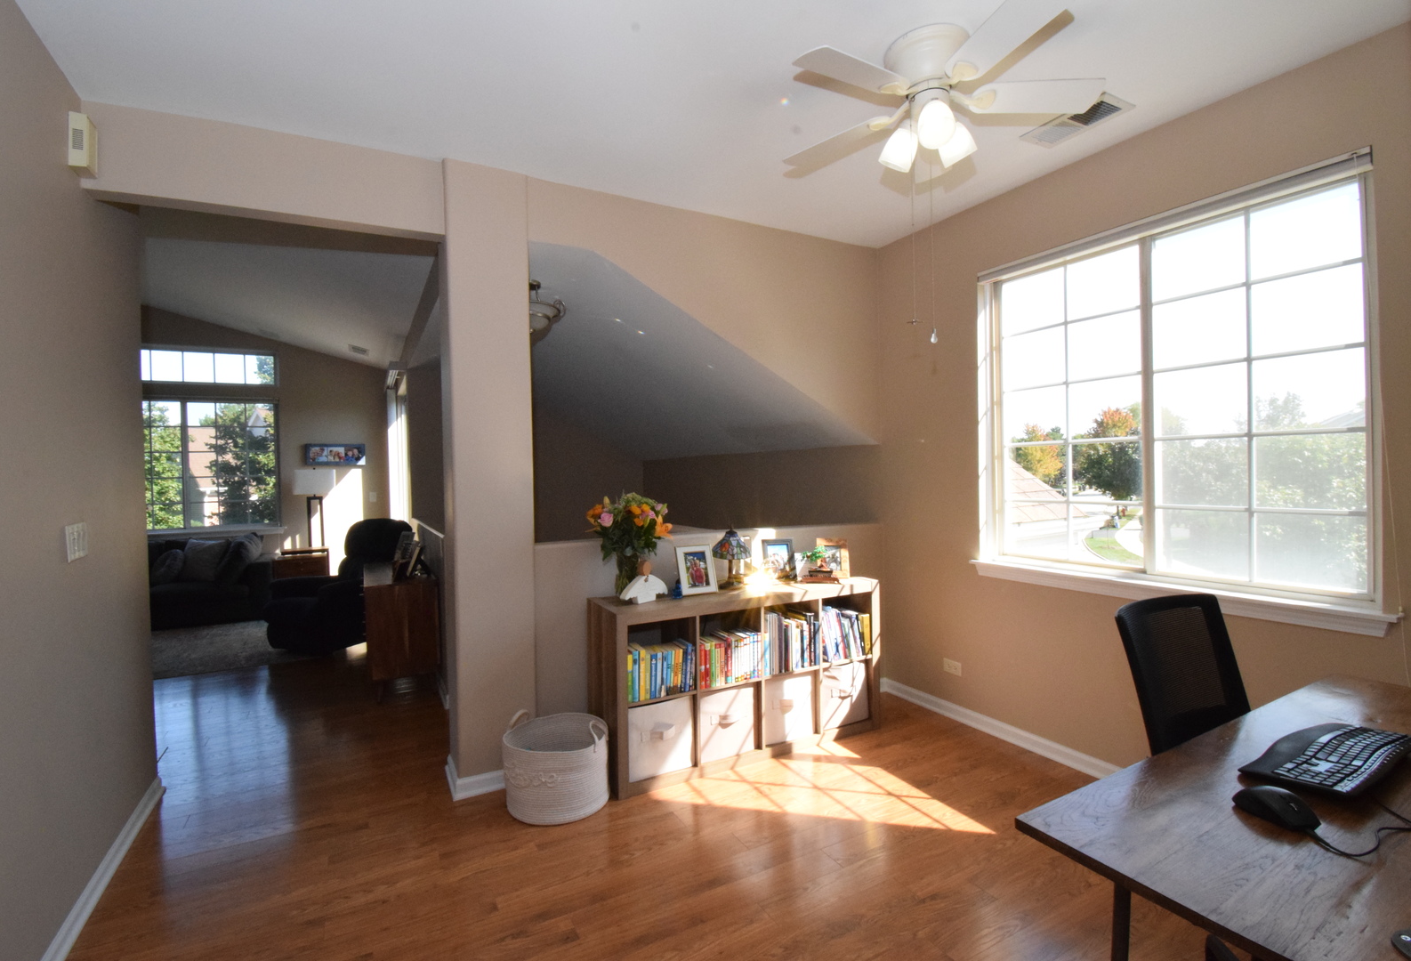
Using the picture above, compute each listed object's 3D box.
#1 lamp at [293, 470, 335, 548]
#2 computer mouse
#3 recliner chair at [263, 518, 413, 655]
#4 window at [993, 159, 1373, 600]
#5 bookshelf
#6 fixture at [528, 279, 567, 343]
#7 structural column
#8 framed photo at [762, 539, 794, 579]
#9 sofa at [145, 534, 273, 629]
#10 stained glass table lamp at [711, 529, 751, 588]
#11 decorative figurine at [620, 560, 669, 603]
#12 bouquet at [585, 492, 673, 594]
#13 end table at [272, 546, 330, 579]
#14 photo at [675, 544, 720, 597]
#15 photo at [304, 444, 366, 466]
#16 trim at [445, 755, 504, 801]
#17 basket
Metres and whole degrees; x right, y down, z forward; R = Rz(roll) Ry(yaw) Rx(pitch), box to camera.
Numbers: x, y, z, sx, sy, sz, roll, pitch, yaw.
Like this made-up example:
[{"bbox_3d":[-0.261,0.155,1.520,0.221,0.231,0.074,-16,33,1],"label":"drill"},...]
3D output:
[{"bbox_3d":[-4.237,0.321,6.519,0.390,0.870,0.320,-1,1,-28],"label":"lamp"},{"bbox_3d":[1.042,0.588,1.099,0.117,0.040,0.066,0,2,45],"label":"computer mouse"},{"bbox_3d":[-3.019,0.836,4.998,0.840,0.990,0.880,-1,1,24],"label":"recliner chair"},{"bbox_3d":[1.771,-0.309,2.468,0.110,1.400,1.360,-1,1,-28],"label":"window"},{"bbox_3d":[0.184,0.923,2.971,1.430,0.765,0.395,-1,1,-29],"label":"bookshelf"},{"bbox_3d":[-1.017,-0.928,3.389,0.470,0.407,0.470,-2,1,-28],"label":"fixture"},{"bbox_3d":[-0.974,-0.028,2.699,0.335,2.640,0.230,-2,1,-29],"label":"structural column"},{"bbox_3d":[0.388,0.424,3.182,0.190,0.220,0.070,-1,1,-28],"label":"framed photo"},{"bbox_3d":[-5.260,0.969,5.486,2.100,0.780,0.950,-2,1,-28],"label":"sofa"},{"bbox_3d":[0.136,0.388,3.090,0.200,0.325,0.200,-2,1,-28],"label":"stained glass table lamp"},{"bbox_3d":[-0.272,0.455,2.721,0.215,0.190,0.055,-1,1,-34],"label":"decorative figurine"},{"bbox_3d":[-0.359,0.316,2.860,0.410,0.490,0.370,-2,1,-28],"label":"bouquet"},{"bbox_3d":[-4.331,1.044,6.471,0.500,0.580,0.500,-1,1,-28],"label":"end table"},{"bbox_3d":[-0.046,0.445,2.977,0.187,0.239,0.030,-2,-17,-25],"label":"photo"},{"bbox_3d":[-4.192,-0.287,6.806,0.583,0.240,0.035,-2,1,-28],"label":"photo"},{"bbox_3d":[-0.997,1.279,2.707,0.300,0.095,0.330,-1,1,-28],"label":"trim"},{"bbox_3d":[-0.620,1.169,2.520,0.420,0.310,0.420,-1,1,0],"label":"basket"}]

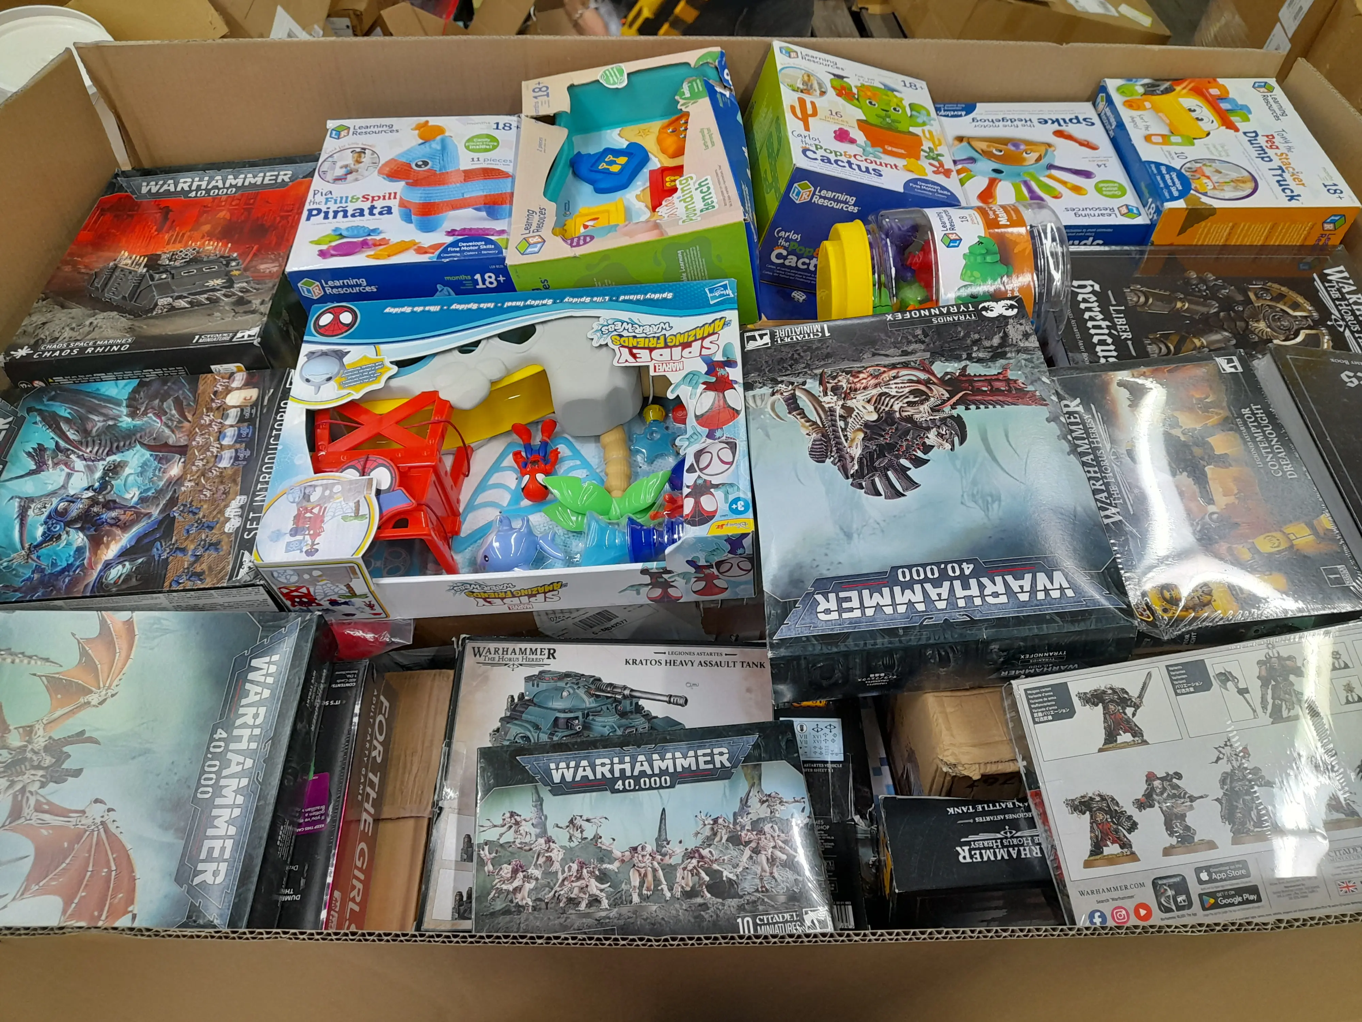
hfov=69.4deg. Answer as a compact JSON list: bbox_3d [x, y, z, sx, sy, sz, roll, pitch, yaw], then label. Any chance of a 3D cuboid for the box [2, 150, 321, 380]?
[{"bbox_3d":[-0.463,-0.226,0.932,0.210,0.055,0.303,-5,49,-1],"label":"box"}]

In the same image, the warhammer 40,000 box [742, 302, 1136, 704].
[{"bbox_3d":[0.158,-0.023,0.679,0.210,0.047,0.303,-6,48,7],"label":"warhammer 40,000 box"}]

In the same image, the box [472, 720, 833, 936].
[{"bbox_3d":[-0.023,0.229,0.666,0.223,0.040,0.148,-4,54,-4],"label":"box"}]

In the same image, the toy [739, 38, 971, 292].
[{"bbox_3d":[0.148,-0.315,0.930,0.156,0.124,0.187,8,54,-15],"label":"toy"}]

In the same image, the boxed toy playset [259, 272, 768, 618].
[{"bbox_3d":[-0.125,-0.052,0.785,0.351,0.090,0.247,-3,57,2],"label":"boxed toy playset"}]

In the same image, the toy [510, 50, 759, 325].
[{"bbox_3d":[-0.043,-0.291,0.915,0.194,0.111,0.265,-8,54,6],"label":"toy"}]

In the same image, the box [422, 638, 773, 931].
[{"bbox_3d":[-0.032,0.208,0.733,0.287,0.062,0.220,1,55,-2],"label":"box"}]

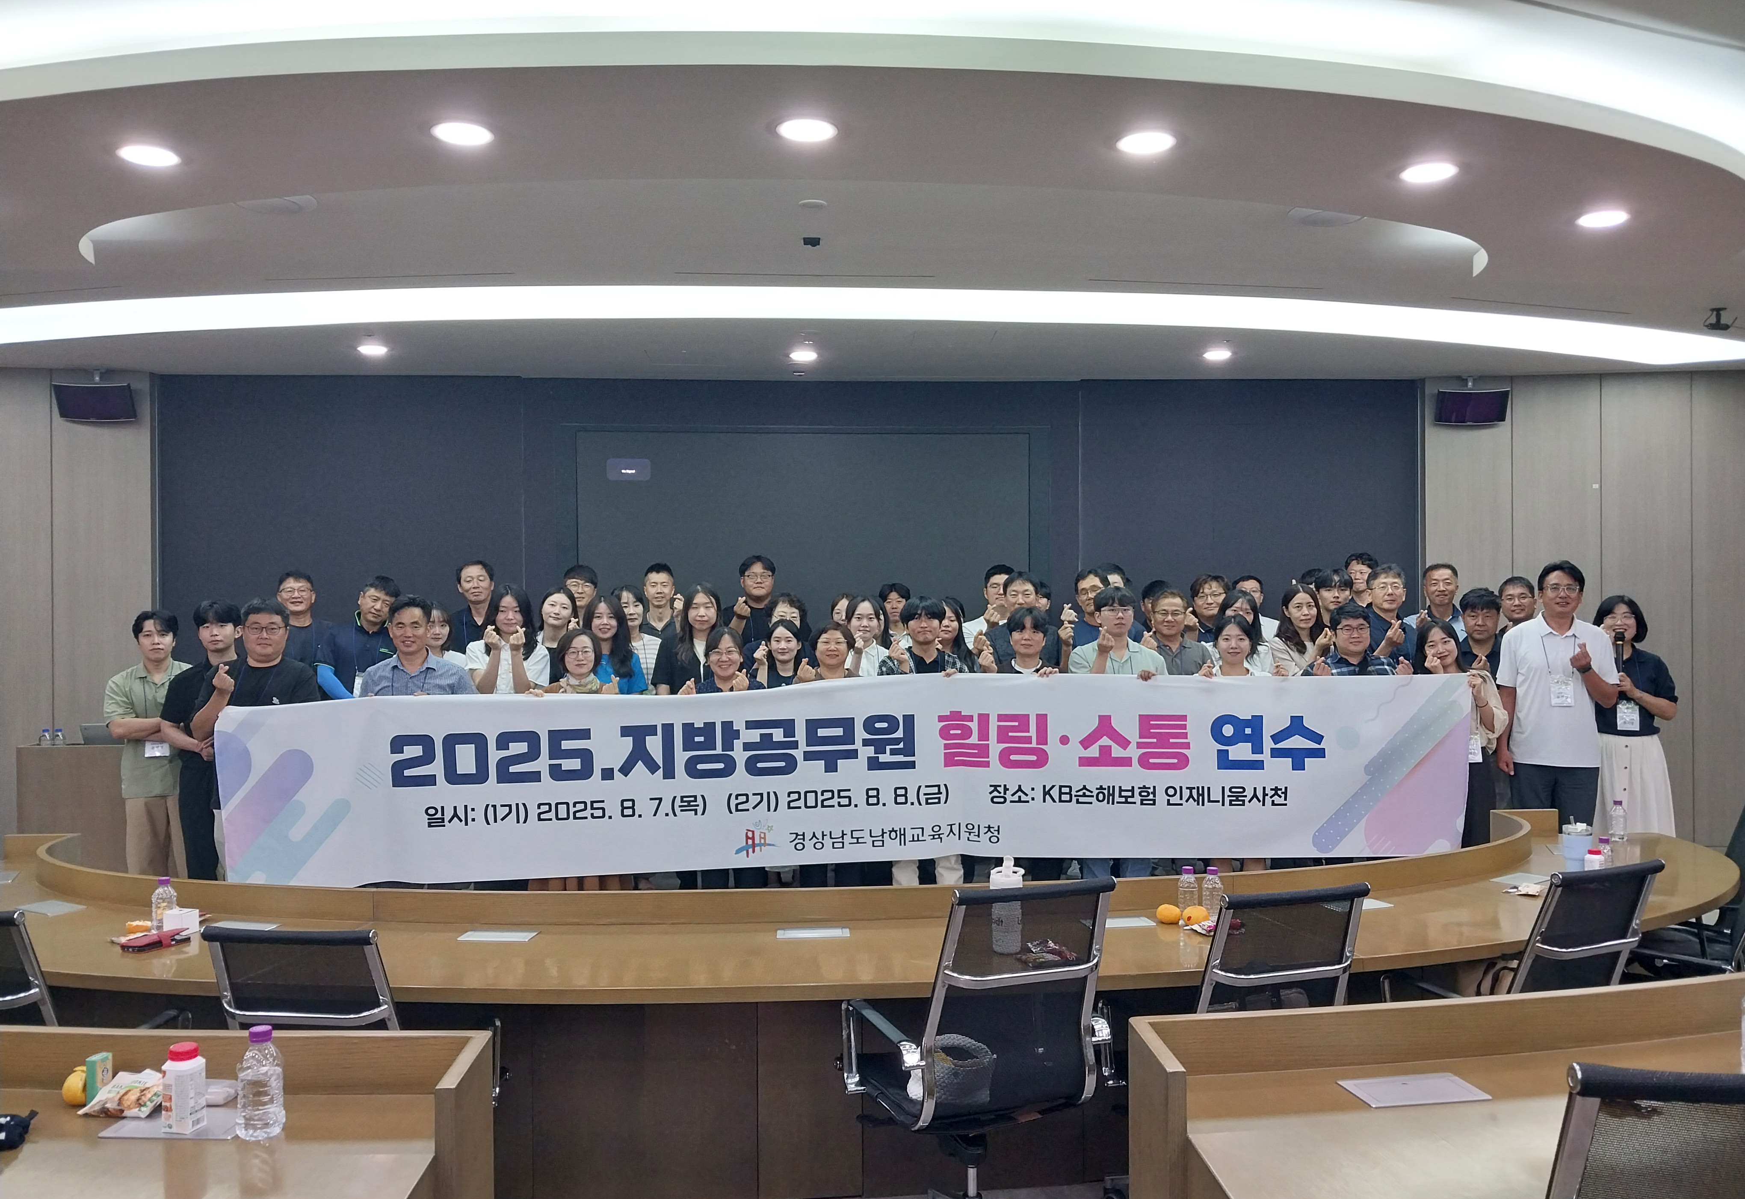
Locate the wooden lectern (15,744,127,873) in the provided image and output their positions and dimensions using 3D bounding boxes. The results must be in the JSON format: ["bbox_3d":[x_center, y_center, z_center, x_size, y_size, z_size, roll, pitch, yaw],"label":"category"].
[{"bbox_3d":[-3.870,1.190,6.780,0.780,0.930,0.550,0,0,0],"label":"wooden lectern"}]

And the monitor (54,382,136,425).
[{"bbox_3d":[-4.660,-1.200,7.900,0.460,0.235,0.170,0,20,-2],"label":"monitor"}]

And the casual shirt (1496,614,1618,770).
[{"bbox_3d":[3.020,0.400,5.780,0.540,0.690,0.300,0,0,16],"label":"casual shirt"}]

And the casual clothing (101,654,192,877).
[{"bbox_3d":[-3.363,0.941,6.105,0.500,1.330,0.320,0,0,-18],"label":"casual clothing"}]

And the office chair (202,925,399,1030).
[{"bbox_3d":[-1.180,1.190,3.060,0.610,0.980,0.640,0,0,10],"label":"office chair"}]

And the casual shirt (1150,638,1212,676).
[{"bbox_3d":[1.574,0.527,6.800,0.480,0.680,0.270,0,0,8],"label":"casual shirt"}]

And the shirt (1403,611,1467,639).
[{"bbox_3d":[3.050,0.390,7.020,0.480,0.690,0.280,0,0,14],"label":"shirt"}]

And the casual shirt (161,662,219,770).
[{"bbox_3d":[-2.880,0.510,5.800,0.490,0.560,0.300,0,0,-20],"label":"casual shirt"}]

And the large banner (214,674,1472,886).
[{"bbox_3d":[-0.120,0.718,5.250,5.000,0.750,0.120,-2,0,0],"label":"large banner"}]

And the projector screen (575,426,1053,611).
[{"bbox_3d":[-0.410,-0.200,8.380,3.020,1.800,0.080,0,0,-3],"label":"projector screen"}]

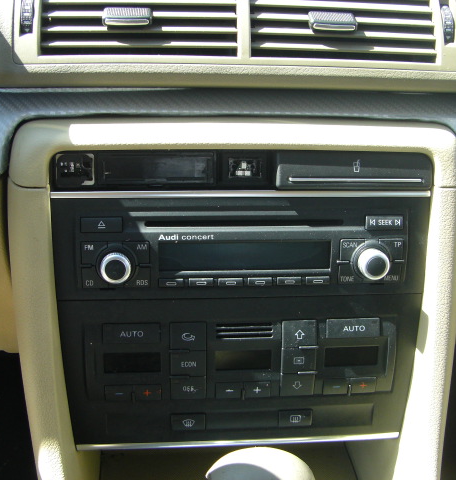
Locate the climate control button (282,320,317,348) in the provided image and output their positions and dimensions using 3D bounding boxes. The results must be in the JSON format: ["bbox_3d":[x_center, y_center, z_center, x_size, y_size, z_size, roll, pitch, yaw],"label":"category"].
[{"bbox_3d":[0.046,0.061,0.460,0.023,0.018,0.005,-1,13,-5],"label":"climate control button"}]

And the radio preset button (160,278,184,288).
[{"bbox_3d":[-0.036,0.027,0.445,0.016,0.006,0.005,-1,13,-5],"label":"radio preset button"}]

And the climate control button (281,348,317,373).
[{"bbox_3d":[0.045,0.078,0.455,0.023,0.017,0.006,-1,12,-6],"label":"climate control button"}]

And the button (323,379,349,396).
[{"bbox_3d":[0.072,0.097,0.471,0.017,0.012,0.005,-1,13,-5],"label":"button"}]

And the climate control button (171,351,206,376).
[{"bbox_3d":[-0.026,0.080,0.458,0.023,0.018,0.005,-1,13,-5],"label":"climate control button"}]

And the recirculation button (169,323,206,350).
[{"bbox_3d":[-0.026,0.061,0.455,0.024,0.019,0.005,-1,13,-5],"label":"recirculation button"}]

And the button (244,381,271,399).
[{"bbox_3d":[0.019,0.098,0.468,0.018,0.011,0.005,-1,13,-5],"label":"button"}]

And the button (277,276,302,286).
[{"bbox_3d":[0.039,0.026,0.443,0.015,0.006,0.006,-1,12,-6],"label":"button"}]

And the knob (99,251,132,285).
[{"bbox_3d":[-0.069,0.017,0.432,0.019,0.019,0.011,-1,13,-5],"label":"knob"}]

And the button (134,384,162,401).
[{"bbox_3d":[-0.051,0.097,0.449,0.017,0.011,0.006,-1,12,-6],"label":"button"}]

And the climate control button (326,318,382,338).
[{"bbox_3d":[0.082,0.057,0.463,0.036,0.013,0.005,-1,13,-5],"label":"climate control button"}]

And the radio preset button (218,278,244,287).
[{"bbox_3d":[0.001,0.026,0.449,0.016,0.006,0.005,-1,13,-5],"label":"radio preset button"}]

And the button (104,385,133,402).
[{"bbox_3d":[-0.069,0.097,0.447,0.018,0.010,0.006,-1,12,-6],"label":"button"}]

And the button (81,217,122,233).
[{"bbox_3d":[-0.078,-0.010,0.434,0.026,0.010,0.005,-1,13,-5],"label":"button"}]

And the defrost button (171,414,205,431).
[{"bbox_3d":[-0.026,0.117,0.456,0.023,0.012,0.006,-1,12,-6],"label":"defrost button"}]

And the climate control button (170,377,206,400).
[{"bbox_3d":[-0.026,0.096,0.462,0.023,0.016,0.005,-1,13,-5],"label":"climate control button"}]

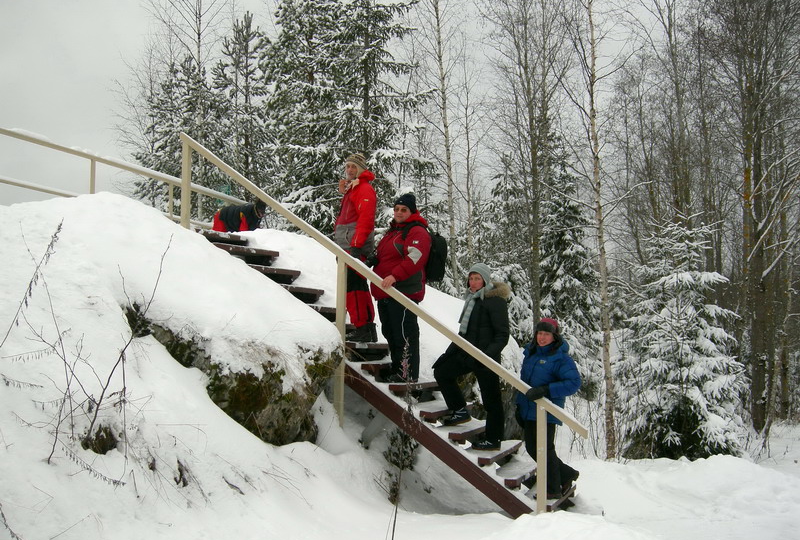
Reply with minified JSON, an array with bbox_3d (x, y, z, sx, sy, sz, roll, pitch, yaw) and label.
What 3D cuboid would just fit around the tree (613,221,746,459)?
[{"bbox_3d":[3.960,0.952,11.662,1.870,3.440,1.870,0,-5,0],"label":"tree"}]

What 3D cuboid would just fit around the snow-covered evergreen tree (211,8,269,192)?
[{"bbox_3d":[-3.162,-2.752,16.811,1.450,5.150,1.450,0,-5,0],"label":"snow-covered evergreen tree"}]

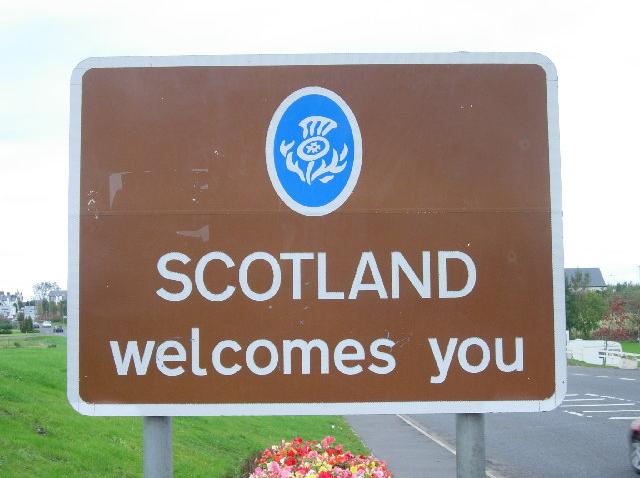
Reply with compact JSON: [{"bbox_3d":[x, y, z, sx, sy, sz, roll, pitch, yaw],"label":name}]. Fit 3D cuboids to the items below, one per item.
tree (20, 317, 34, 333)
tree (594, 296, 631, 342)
[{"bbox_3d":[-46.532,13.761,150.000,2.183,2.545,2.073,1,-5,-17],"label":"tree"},{"bbox_3d":[17.372,4.722,56.000,2.095,2.732,1.991,-2,-5,17],"label":"tree"}]

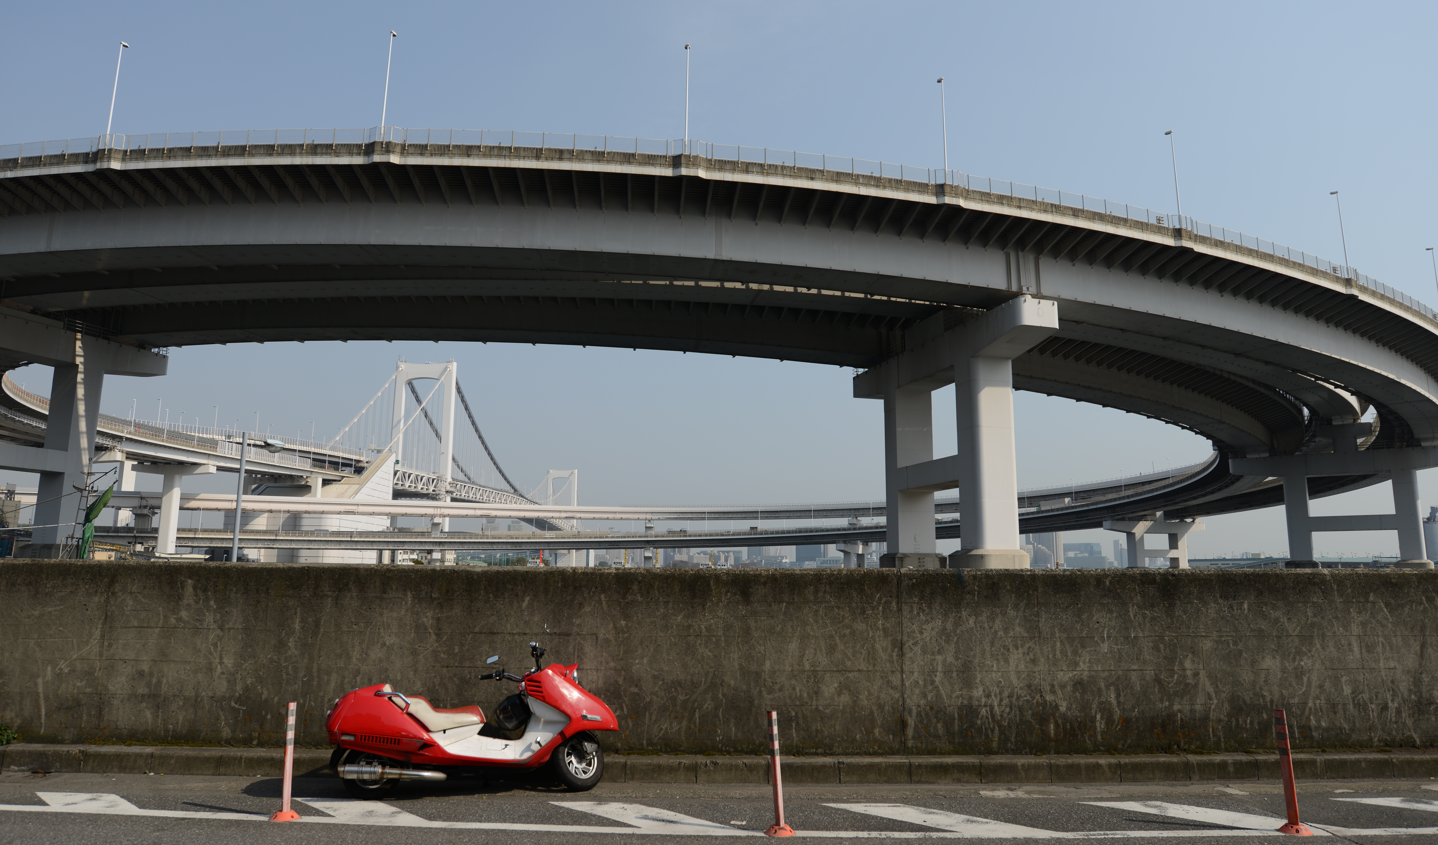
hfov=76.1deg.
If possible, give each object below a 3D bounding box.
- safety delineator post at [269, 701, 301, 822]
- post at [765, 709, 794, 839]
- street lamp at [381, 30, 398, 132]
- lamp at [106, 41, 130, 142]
[{"bbox_3d":[-3.116,2.445,6.666,0.240,0.810,0.240,0,-9,0],"label":"safety delineator post"},{"bbox_3d":[0.419,2.425,6.396,0.240,0.810,0.240,0,-9,0],"label":"post"},{"bbox_3d":[-22.055,-22.320,61.273,0.250,7.800,0.800,0,-9,2],"label":"street lamp"},{"bbox_3d":[-41.698,-22.623,63.630,0.250,7.800,0.800,-1,-10,10],"label":"lamp"}]

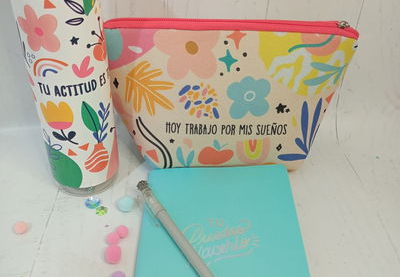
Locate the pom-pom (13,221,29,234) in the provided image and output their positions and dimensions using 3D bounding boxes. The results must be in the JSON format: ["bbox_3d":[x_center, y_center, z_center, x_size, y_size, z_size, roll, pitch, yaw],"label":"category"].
[{"bbox_3d":[-0.140,0.070,0.337,0.010,0.010,0.010,-1,40,0],"label":"pom-pom"}]

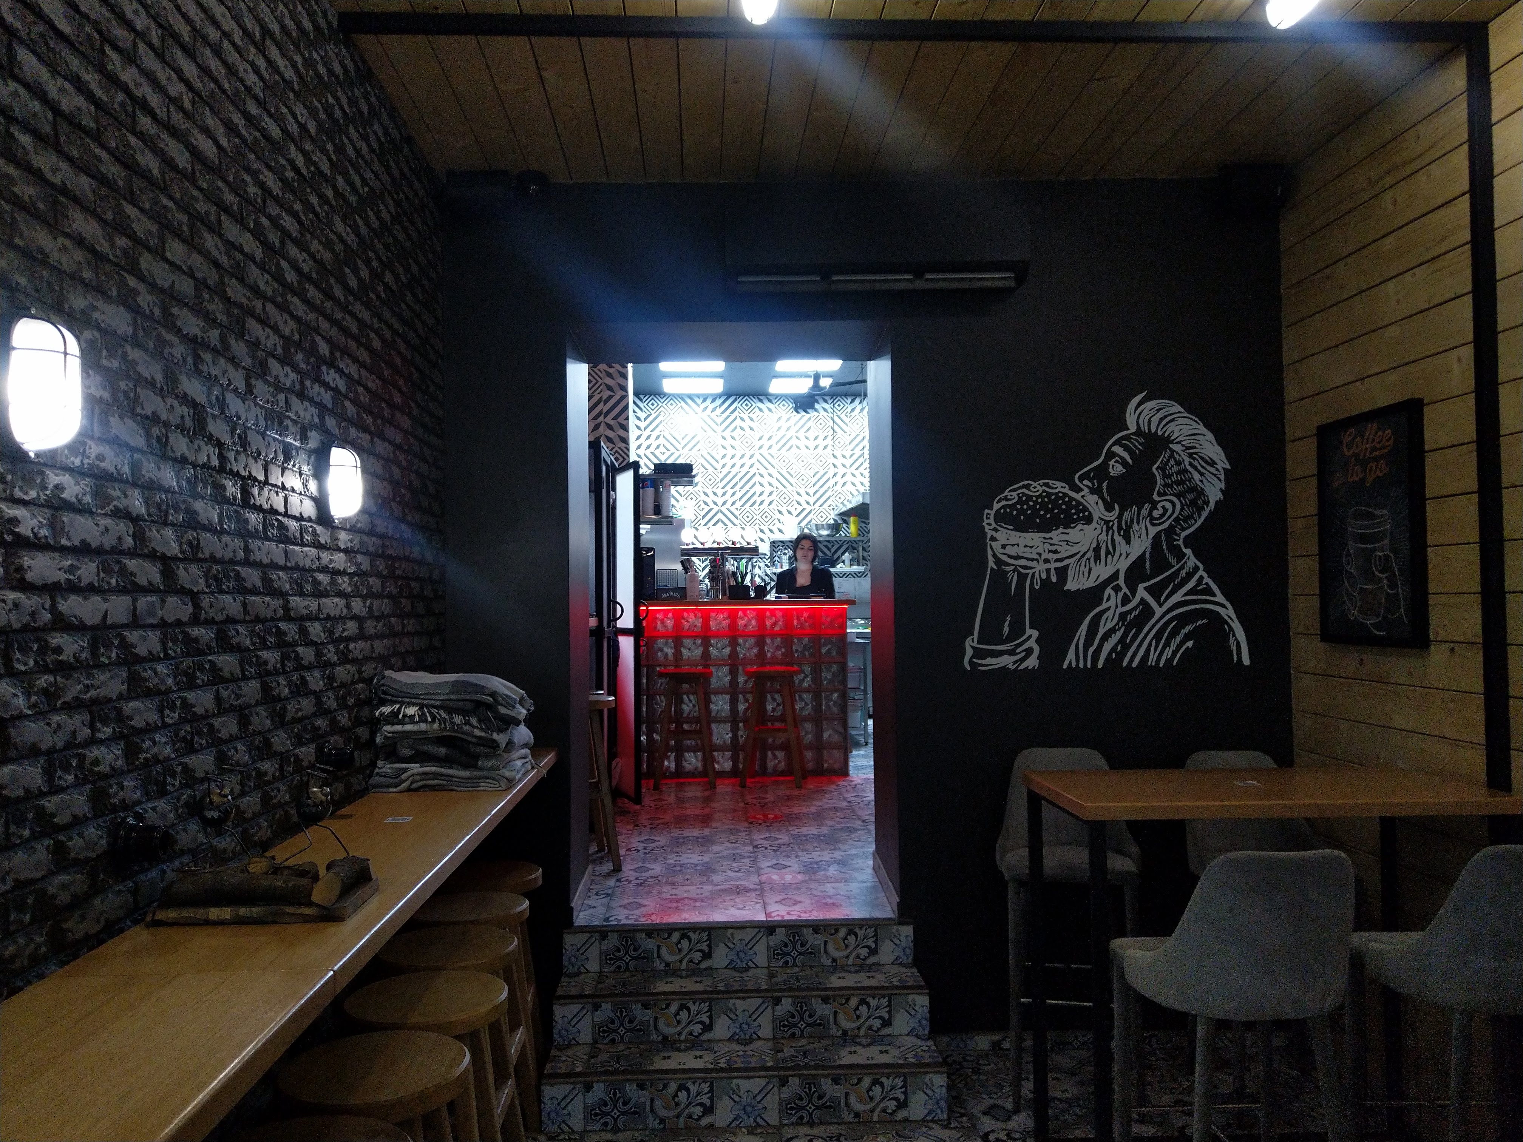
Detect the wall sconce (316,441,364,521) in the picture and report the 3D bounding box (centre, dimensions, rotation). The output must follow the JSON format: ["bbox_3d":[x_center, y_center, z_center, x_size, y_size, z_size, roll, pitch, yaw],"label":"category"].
[{"bbox_3d":[-1.022,-0.217,2.688,0.085,0.200,0.115,-1,-1,-3],"label":"wall sconce"}]

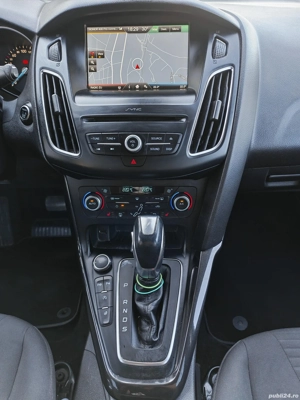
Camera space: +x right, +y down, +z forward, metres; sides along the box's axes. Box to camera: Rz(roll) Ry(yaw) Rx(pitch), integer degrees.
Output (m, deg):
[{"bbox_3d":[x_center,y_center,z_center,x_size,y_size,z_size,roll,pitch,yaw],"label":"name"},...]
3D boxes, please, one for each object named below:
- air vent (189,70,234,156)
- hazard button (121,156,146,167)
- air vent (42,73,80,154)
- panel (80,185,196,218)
[{"bbox_3d":[0.099,-0.143,0.449,0.066,0.142,0.027,7,1,-14],"label":"air vent"},{"bbox_3d":[-0.026,-0.061,0.440,0.041,0.018,0.010,0,7,2],"label":"hazard button"},{"bbox_3d":[-0.147,-0.143,0.460,0.066,0.142,0.027,-6,1,17],"label":"air vent"},{"bbox_3d":[-0.022,0.004,0.498,0.211,0.058,0.025,0,0,2],"label":"panel"}]

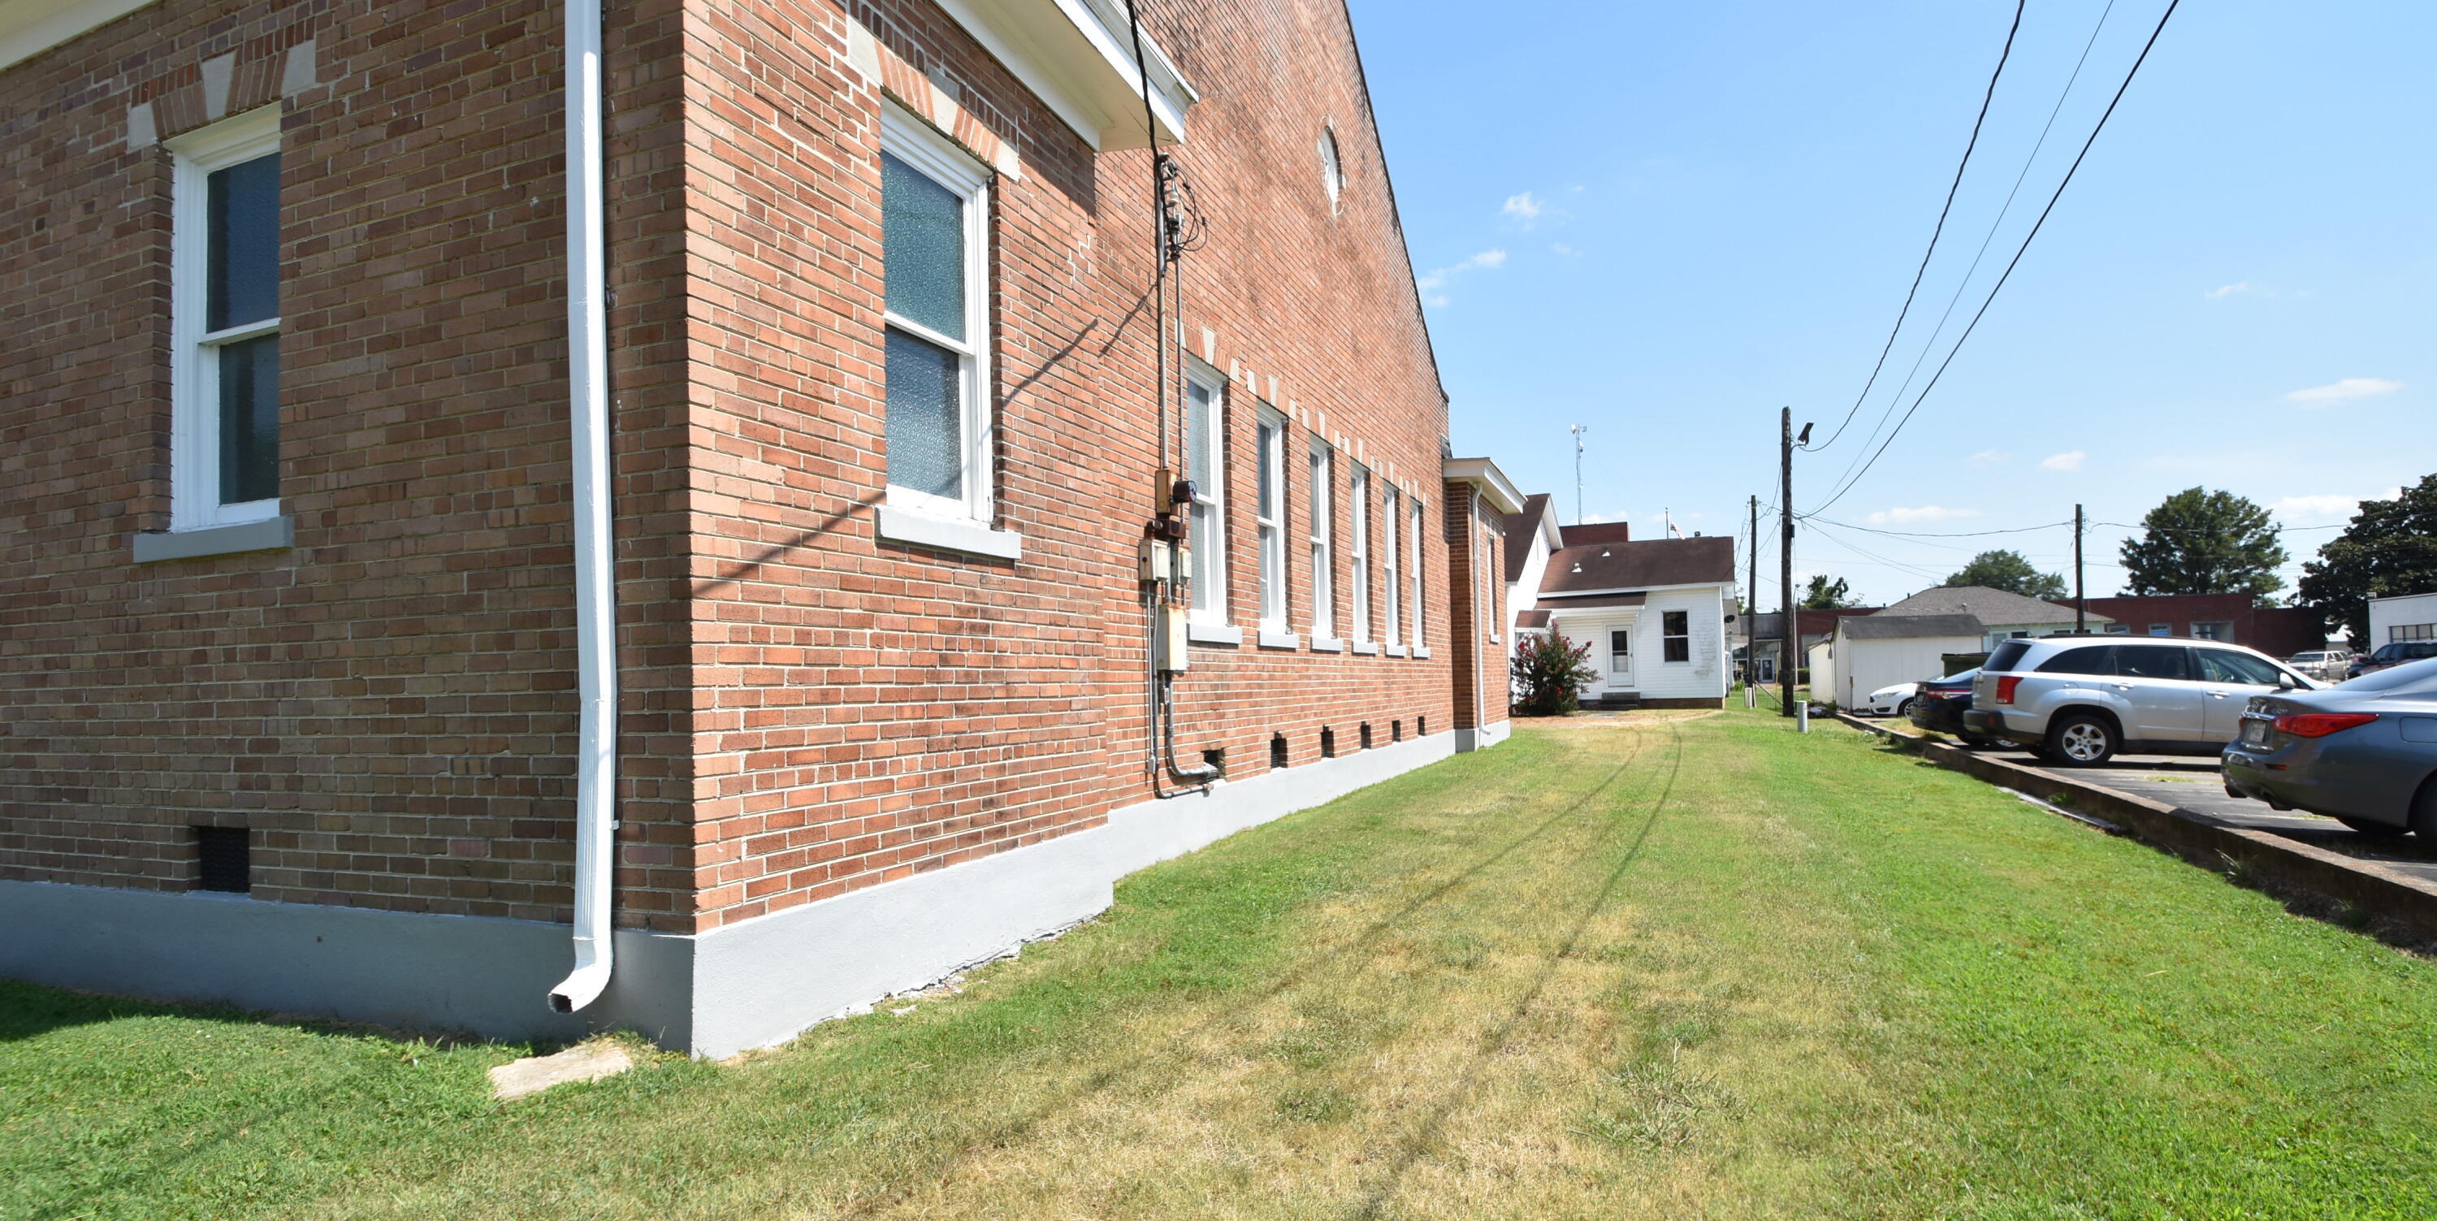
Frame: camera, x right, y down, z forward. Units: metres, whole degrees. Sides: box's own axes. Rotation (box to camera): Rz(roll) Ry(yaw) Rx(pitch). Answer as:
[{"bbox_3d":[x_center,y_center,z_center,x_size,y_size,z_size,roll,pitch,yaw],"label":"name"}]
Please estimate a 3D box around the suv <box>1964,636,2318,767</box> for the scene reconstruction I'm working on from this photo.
[{"bbox_3d":[13.163,1.225,14.733,5.000,1.740,1.850,-1,-3,23],"label":"suv"}]

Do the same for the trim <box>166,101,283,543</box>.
[{"bbox_3d":[-4.104,-1.198,4.587,0.850,1.660,0.140,-2,-3,21],"label":"trim"}]

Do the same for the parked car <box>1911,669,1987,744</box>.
[{"bbox_3d":[14.774,1.560,18.454,4.800,1.460,1.840,-1,-3,23],"label":"parked car"}]

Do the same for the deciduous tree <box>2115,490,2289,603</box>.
[{"bbox_3d":[65.499,-1.721,71.664,11.200,12.904,11.000,-3,-3,23],"label":"deciduous tree"}]

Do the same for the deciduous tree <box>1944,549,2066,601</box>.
[{"bbox_3d":[59.703,0.426,81.734,9.600,10.238,9.300,-3,-3,23],"label":"deciduous tree"}]

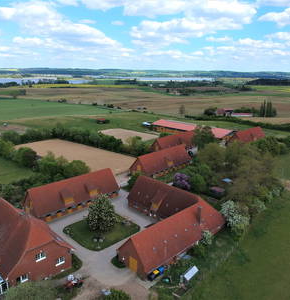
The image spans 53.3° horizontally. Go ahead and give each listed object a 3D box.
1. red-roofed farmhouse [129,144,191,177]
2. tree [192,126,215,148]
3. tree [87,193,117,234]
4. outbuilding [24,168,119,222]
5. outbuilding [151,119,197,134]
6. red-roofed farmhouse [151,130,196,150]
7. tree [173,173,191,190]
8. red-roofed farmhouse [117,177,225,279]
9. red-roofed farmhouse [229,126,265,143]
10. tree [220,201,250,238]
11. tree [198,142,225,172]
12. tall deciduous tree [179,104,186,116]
[{"bbox_3d":[8.291,4.630,131.190,11.683,8.424,30.888,14,20,40],"label":"red-roofed farmhouse"},{"bbox_3d":[31.315,-6.531,154.649,12.000,12.300,12.000,4,15,11],"label":"tree"},{"bbox_3d":[-12.193,17.522,78.776,7.900,11.200,7.900,0,15,0],"label":"tree"},{"bbox_3d":[-23.265,13.691,95.634,30.022,9.499,10.177,-14,21,-43],"label":"outbuilding"},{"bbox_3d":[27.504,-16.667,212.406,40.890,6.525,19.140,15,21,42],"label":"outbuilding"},{"bbox_3d":[16.955,-3.579,151.325,29.880,8.100,9.820,-13,20,-40],"label":"red-roofed farmhouse"},{"bbox_3d":[14.163,11.836,108.046,6.400,6.900,6.400,0,15,0],"label":"tree"},{"bbox_3d":[0.753,16.847,74.650,29.230,7.900,28.540,-14,21,-43],"label":"red-roofed farmhouse"},{"bbox_3d":[64.889,-9.164,182.531,27.969,8.363,10.092,-13,20,-39],"label":"red-roofed farmhouse"},{"bbox_3d":[22.671,17.294,72.936,7.400,8.400,7.400,6,16,18],"label":"tree"},{"bbox_3d":[27.550,2.983,119.688,11.500,12.000,11.500,4,15,13],"label":"tree"},{"bbox_3d":[34.938,-36.801,269.159,5.600,11.600,5.600,3,15,7],"label":"tall deciduous tree"}]

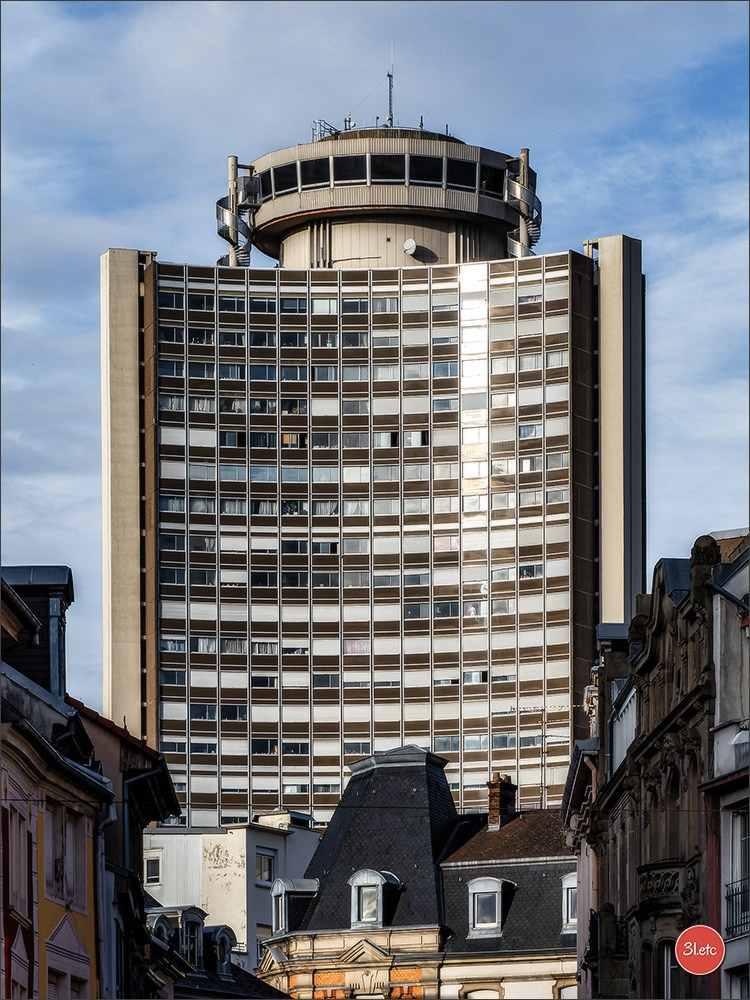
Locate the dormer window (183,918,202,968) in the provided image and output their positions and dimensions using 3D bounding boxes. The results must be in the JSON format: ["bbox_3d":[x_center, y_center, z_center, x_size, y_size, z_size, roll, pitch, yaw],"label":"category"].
[{"bbox_3d":[-7.150,17.300,178.000,0.450,1.950,1.100,-4,-8,31],"label":"dormer window"}]

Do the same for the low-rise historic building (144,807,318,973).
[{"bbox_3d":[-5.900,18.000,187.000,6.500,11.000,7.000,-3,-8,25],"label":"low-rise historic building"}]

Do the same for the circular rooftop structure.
[{"bbox_3d":[0.400,-24.000,390.000,27.000,13.000,26.000,0,-7,0],"label":"circular rooftop structure"}]

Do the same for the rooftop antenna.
[{"bbox_3d":[1.320,-35.300,390.000,0.600,7.400,0.600,0,-7,0],"label":"rooftop antenna"}]

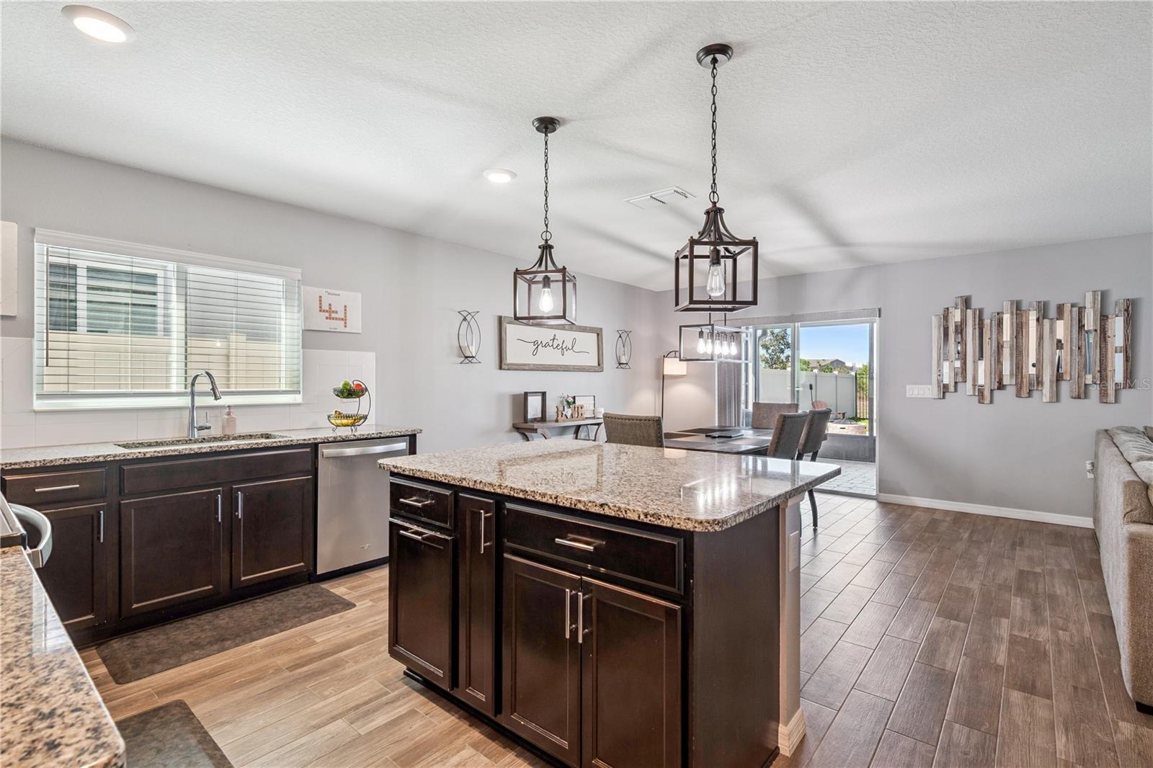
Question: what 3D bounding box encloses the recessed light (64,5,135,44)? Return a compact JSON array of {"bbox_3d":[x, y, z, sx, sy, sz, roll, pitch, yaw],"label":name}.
[{"bbox_3d":[-1.613,-1.204,1.839,0.187,0.028,0.187,0,0,40],"label":"recessed light"}]

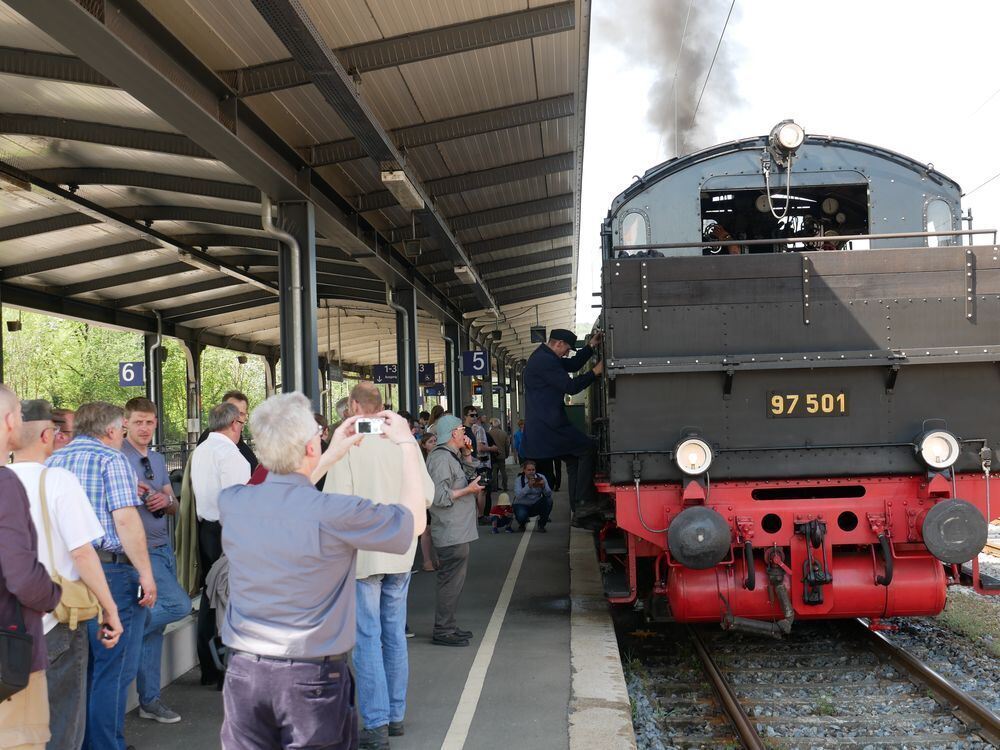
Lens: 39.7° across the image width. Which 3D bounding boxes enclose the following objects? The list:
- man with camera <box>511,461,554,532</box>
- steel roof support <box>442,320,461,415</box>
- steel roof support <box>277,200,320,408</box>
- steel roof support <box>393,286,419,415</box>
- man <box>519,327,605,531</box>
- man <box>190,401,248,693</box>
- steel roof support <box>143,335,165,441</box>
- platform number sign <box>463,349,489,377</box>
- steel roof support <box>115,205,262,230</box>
[{"bbox_3d":[0.473,1.759,20.310,0.580,1.017,0.680,-2,-2,3],"label":"man with camera"},{"bbox_3d":[-0.902,0.763,27.251,0.300,3.510,0.300,-2,-2,3],"label":"steel roof support"},{"bbox_3d":[-1.699,0.274,11.820,0.300,3.510,0.300,-2,-2,3],"label":"steel roof support"},{"bbox_3d":[-1.295,0.547,19.708,0.250,3.510,0.250,-2,-2,3],"label":"steel roof support"},{"bbox_3d":[0.540,0.461,12.180,0.690,1.710,0.520,-2,-2,-5],"label":"man"},{"bbox_3d":[-1.724,1.042,8.521,0.340,1.730,0.480,-1,-2,-32],"label":"man"},{"bbox_3d":[-6.806,0.949,27.513,0.250,3.510,0.250,-2,-2,3],"label":"steel roof support"},{"bbox_3d":[-0.476,-0.220,27.260,0.490,0.490,0.080,-2,-2,3],"label":"platform number sign"},{"bbox_3d":[-3.490,-1.865,16.869,2.355,0.220,0.100,6,-1,3],"label":"steel roof support"}]

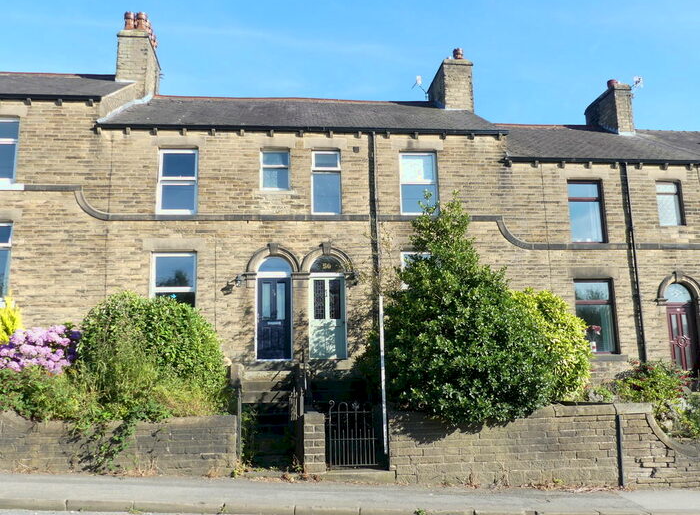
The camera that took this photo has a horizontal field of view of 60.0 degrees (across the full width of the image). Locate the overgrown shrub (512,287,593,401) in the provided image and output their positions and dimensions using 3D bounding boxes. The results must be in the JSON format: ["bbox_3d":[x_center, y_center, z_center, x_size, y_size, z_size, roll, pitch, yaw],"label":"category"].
[{"bbox_3d":[4.027,1.859,12.555,1.640,2.371,1.800,0,-11,-5],"label":"overgrown shrub"}]

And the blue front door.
[{"bbox_3d":[-1.840,1.479,14.834,0.860,1.986,0.080,0,-11,-5],"label":"blue front door"}]

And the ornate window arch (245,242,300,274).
[{"bbox_3d":[-1.896,-0.001,14.908,1.351,0.758,0.200,0,-11,-5],"label":"ornate window arch"}]

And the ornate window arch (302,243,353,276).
[{"bbox_3d":[-0.562,0.024,15.017,1.318,0.814,0.200,0,-11,-5],"label":"ornate window arch"}]

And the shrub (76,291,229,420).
[{"bbox_3d":[-3.466,1.719,10.818,2.494,2.185,2.300,0,-11,-5],"label":"shrub"}]

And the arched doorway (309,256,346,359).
[{"bbox_3d":[-0.563,1.216,14.912,0.892,2.526,0.250,0,-11,-5],"label":"arched doorway"}]

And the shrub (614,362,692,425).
[{"bbox_3d":[6.004,2.671,12.058,1.352,1.245,1.200,0,-11,-5],"label":"shrub"}]

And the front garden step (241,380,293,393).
[{"bbox_3d":[-1.787,2.819,13.229,1.151,0.229,0.350,0,-11,-5],"label":"front garden step"}]

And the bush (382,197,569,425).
[{"bbox_3d":[2.365,0.963,11.665,3.415,4.267,3.000,0,-11,-5],"label":"bush"}]

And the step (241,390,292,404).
[{"bbox_3d":[-1.742,2.964,12.899,1.122,0.231,0.350,0,-11,-5],"label":"step"}]

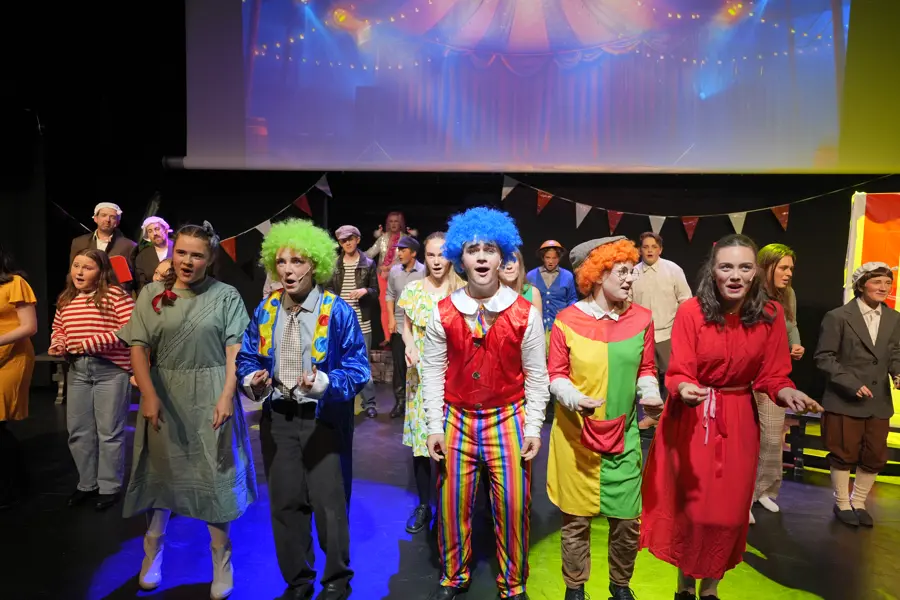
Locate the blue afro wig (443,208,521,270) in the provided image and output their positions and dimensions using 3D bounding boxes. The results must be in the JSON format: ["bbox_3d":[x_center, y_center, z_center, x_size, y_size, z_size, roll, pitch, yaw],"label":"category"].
[{"bbox_3d":[0.130,-0.238,2.400,0.320,0.265,0.290,1,6,2],"label":"blue afro wig"}]

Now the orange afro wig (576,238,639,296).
[{"bbox_3d":[0.661,-0.141,2.520,0.250,0.240,0.270,-2,6,-34],"label":"orange afro wig"}]

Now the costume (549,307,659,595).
[{"bbox_3d":[0.646,0.600,2.560,0.470,1.270,0.370,1,6,5],"label":"costume"}]

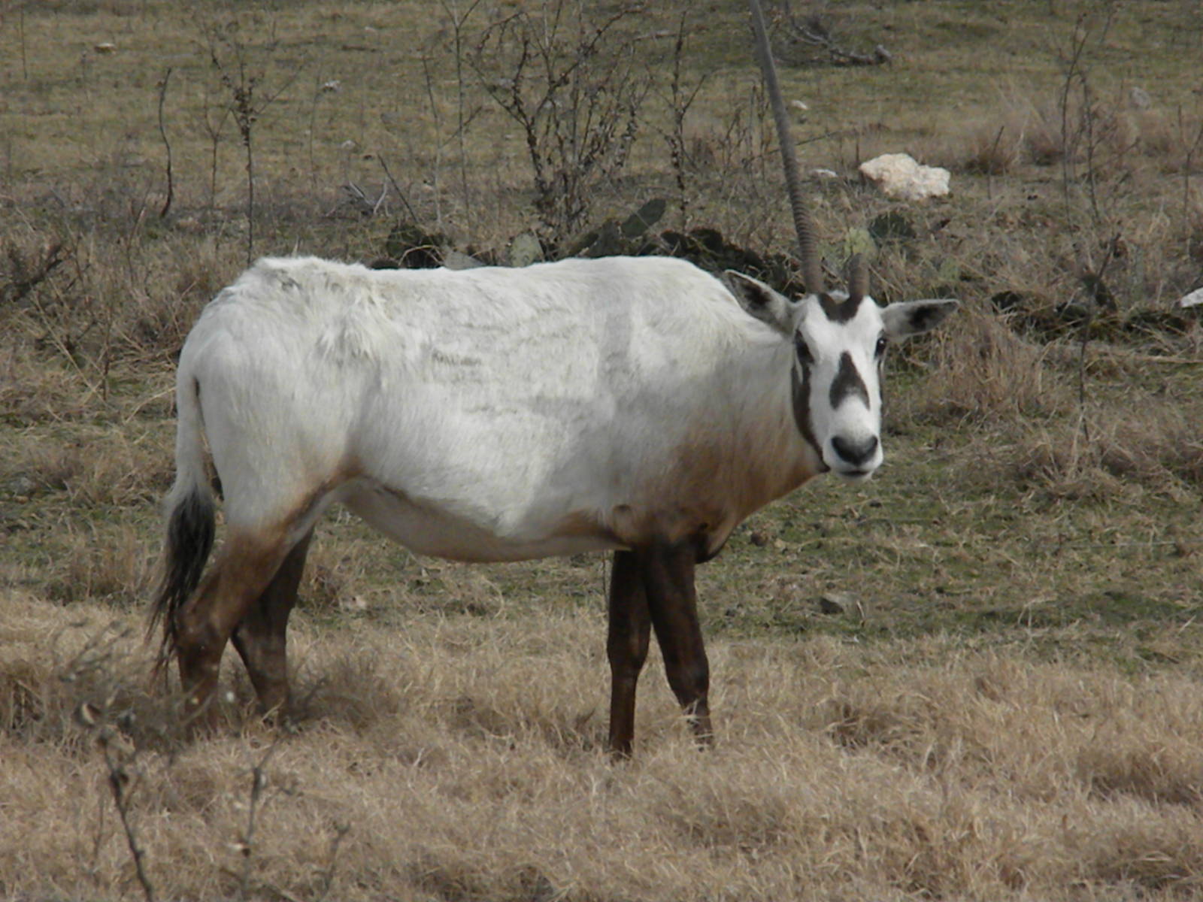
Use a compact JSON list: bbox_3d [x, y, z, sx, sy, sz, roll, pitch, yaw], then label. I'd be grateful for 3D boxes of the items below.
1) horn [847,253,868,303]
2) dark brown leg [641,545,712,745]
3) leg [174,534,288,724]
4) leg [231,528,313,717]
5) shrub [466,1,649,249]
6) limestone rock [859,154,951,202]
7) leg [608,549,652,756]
[{"bbox_3d":[0.465,-0.316,16.450,0.038,0.094,0.042,2,-8,-6],"label":"horn"},{"bbox_3d":[0.139,0.365,16.450,0.132,0.394,0.080,1,4,10],"label":"dark brown leg"},{"bbox_3d":[-0.681,0.338,16.600,0.207,0.369,0.095,1,4,10],"label":"leg"},{"bbox_3d":[-0.613,0.331,16.800,0.152,0.374,0.090,1,4,10],"label":"leg"},{"bbox_3d":[-0.158,-1.261,35.000,0.692,0.968,0.600,0,4,0],"label":"shrub"},{"bbox_3d":[1.294,-1.167,38.500,0.388,0.200,0.270,0,4,0],"label":"limestone rock"},{"bbox_3d":[0.050,0.378,16.650,0.081,0.393,0.075,1,4,10],"label":"leg"}]

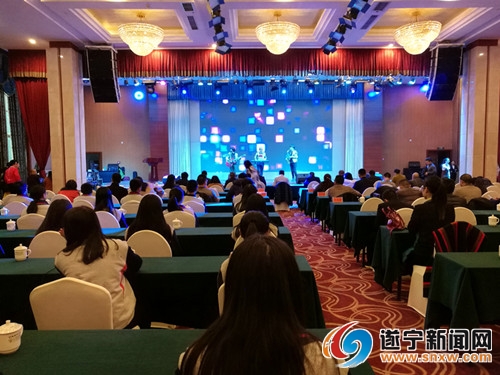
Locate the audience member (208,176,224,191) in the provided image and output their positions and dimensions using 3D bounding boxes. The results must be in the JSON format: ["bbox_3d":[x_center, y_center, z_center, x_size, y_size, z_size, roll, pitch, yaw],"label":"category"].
[{"bbox_3d":[-1.014,0.235,11.983,0.490,1.210,0.750,0,3,0],"label":"audience member"}]

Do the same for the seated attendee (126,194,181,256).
[{"bbox_3d":[-1.035,0.686,4.303,0.480,1.240,0.760,0,4,3],"label":"seated attendee"}]

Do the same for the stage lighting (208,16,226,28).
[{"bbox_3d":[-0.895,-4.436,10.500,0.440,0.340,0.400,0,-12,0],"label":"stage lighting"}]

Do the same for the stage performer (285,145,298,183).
[{"bbox_3d":[1.928,-1.102,17.900,0.580,1.700,0.450,2,4,30],"label":"stage performer"}]

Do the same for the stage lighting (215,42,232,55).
[{"bbox_3d":[-0.865,-4.614,12.731,0.500,0.360,0.420,0,-16,0],"label":"stage lighting"}]

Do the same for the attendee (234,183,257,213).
[{"bbox_3d":[-0.053,0.558,5.200,0.500,1.240,0.750,0,4,0],"label":"attendee"}]

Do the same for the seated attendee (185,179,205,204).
[{"bbox_3d":[-1.015,0.499,7.146,0.470,1.250,0.760,0,4,3],"label":"seated attendee"}]

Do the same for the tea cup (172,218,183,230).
[{"bbox_3d":[-0.829,0.414,4.460,0.115,0.125,0.095,0,4,0],"label":"tea cup"}]

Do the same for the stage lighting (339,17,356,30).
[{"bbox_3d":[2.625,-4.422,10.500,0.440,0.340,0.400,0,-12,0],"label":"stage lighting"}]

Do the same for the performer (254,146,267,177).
[{"bbox_3d":[0.560,-1.214,20.264,0.600,1.690,0.450,0,4,0],"label":"performer"}]

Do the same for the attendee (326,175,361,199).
[{"bbox_3d":[2.063,0.380,8.786,0.660,1.290,0.750,0,3,0],"label":"attendee"}]

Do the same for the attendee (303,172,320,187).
[{"bbox_3d":[1.986,0.137,12.635,0.520,1.270,0.760,0,4,0],"label":"attendee"}]

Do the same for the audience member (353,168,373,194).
[{"bbox_3d":[3.011,0.222,10.536,0.520,1.370,0.780,0,4,-3],"label":"audience member"}]

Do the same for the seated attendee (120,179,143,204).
[{"bbox_3d":[-2.103,0.477,7.189,0.480,1.280,0.750,0,3,0],"label":"seated attendee"}]

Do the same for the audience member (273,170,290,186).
[{"bbox_3d":[1.081,0.094,13.478,0.530,1.320,0.750,0,3,0],"label":"audience member"}]

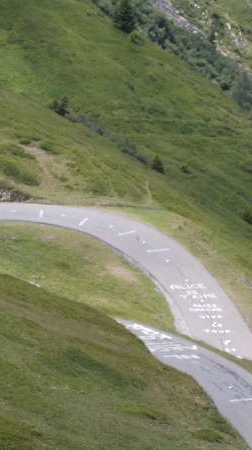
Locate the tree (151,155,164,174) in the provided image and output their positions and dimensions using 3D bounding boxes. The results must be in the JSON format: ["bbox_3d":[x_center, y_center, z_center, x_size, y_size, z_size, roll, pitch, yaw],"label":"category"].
[{"bbox_3d":[3.840,-7.200,293.000,1.600,2.450,1.600,0,17,0],"label":"tree"}]

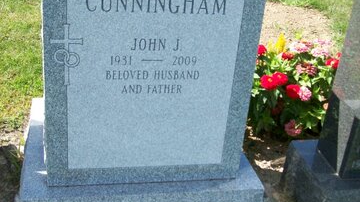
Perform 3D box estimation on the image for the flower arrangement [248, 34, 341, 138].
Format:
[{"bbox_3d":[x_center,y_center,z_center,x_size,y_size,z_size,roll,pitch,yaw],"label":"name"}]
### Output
[{"bbox_3d":[0.545,-0.096,2.541,0.476,0.406,0.382,0,26,-13],"label":"flower arrangement"}]

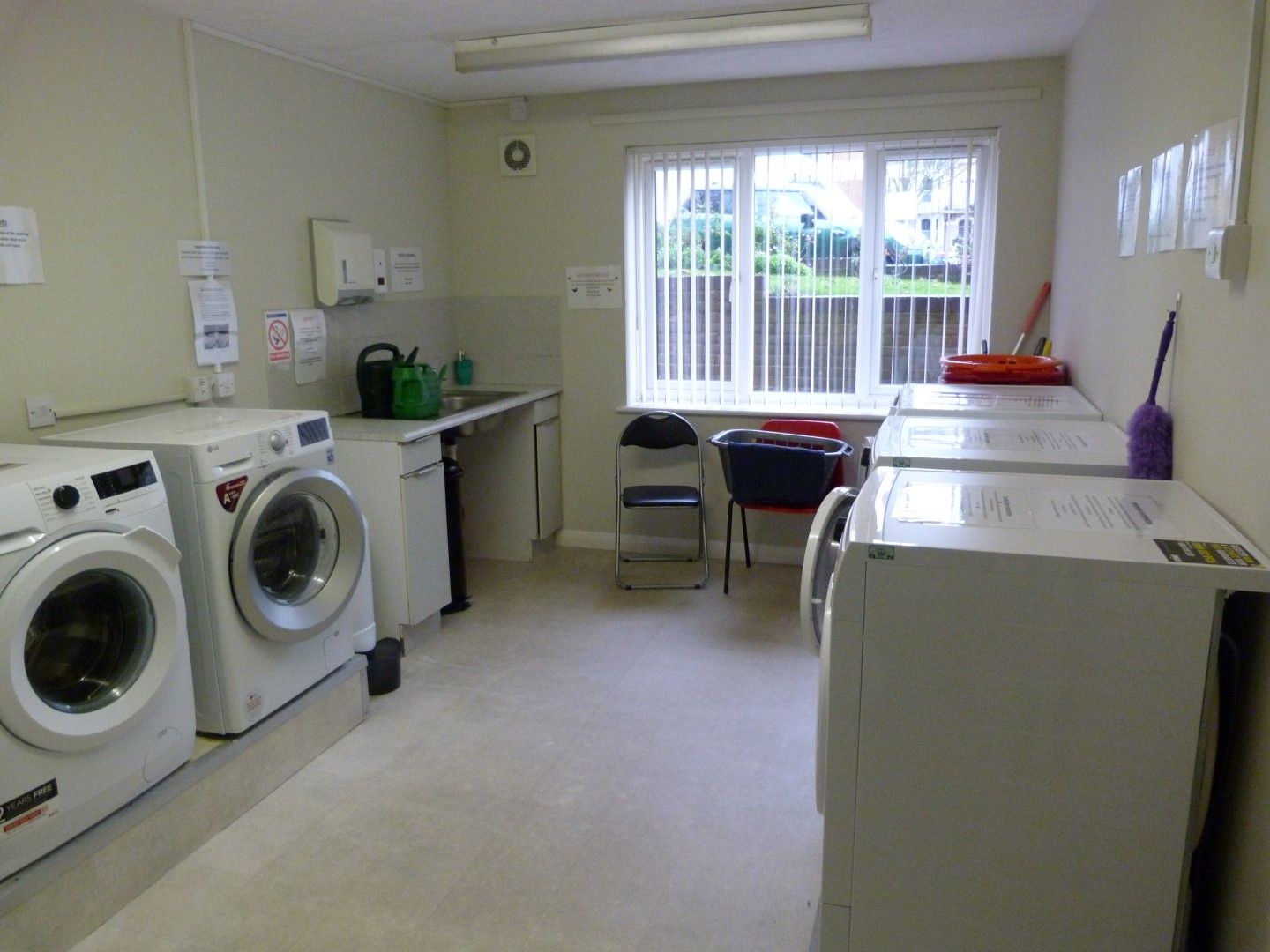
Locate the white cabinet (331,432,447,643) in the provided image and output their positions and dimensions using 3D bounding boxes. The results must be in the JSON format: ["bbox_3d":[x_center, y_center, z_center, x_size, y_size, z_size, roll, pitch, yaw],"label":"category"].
[{"bbox_3d":[-1.113,0.254,3.783,0.575,0.855,0.320,3,13,17],"label":"white cabinet"}]

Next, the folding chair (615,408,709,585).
[{"bbox_3d":[0.128,0.107,4.532,0.455,0.795,0.470,-1,12,-2],"label":"folding chair"}]

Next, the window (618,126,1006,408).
[{"bbox_3d":[0.800,-0.953,4.471,1.735,1.310,0.120,3,13,17],"label":"window"}]

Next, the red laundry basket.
[{"bbox_3d":[1.465,-0.350,3.679,0.470,0.240,0.470,3,13,17],"label":"red laundry basket"}]

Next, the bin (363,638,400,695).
[{"bbox_3d":[-0.957,0.672,3.394,0.220,0.200,0.220,3,13,17],"label":"bin"}]

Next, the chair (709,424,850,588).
[{"bbox_3d":[0.752,0.141,4.372,0.550,0.785,0.500,4,13,20],"label":"chair"}]

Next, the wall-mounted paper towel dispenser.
[{"bbox_3d":[-1.252,-0.917,3.957,0.120,0.360,0.275,3,13,17],"label":"wall-mounted paper towel dispenser"}]

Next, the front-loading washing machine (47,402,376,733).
[{"bbox_3d":[-1.325,0.259,2.912,0.580,0.850,0.600,3,13,17],"label":"front-loading washing machine"}]

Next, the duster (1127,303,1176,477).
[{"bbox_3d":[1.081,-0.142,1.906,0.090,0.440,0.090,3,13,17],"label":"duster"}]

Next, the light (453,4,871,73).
[{"bbox_3d":[0.064,-1.605,3.385,1.570,0.102,0.110,3,13,17],"label":"light"}]

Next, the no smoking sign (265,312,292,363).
[{"bbox_3d":[-1.420,-0.557,3.670,0.008,0.200,0.138,3,13,17],"label":"no smoking sign"}]

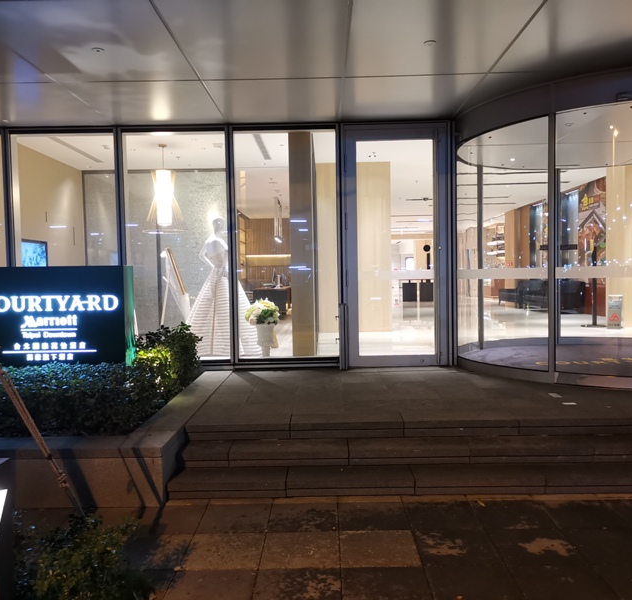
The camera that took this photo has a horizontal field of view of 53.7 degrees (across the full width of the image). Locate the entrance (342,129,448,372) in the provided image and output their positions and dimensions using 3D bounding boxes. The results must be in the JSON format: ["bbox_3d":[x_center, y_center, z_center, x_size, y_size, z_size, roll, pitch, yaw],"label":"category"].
[{"bbox_3d":[0.958,-0.644,7.501,1.280,2.916,0.150,-1,2,0],"label":"entrance"}]

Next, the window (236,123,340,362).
[{"bbox_3d":[-0.360,-0.652,7.505,1.260,2.764,0.120,-1,2,0],"label":"window"}]

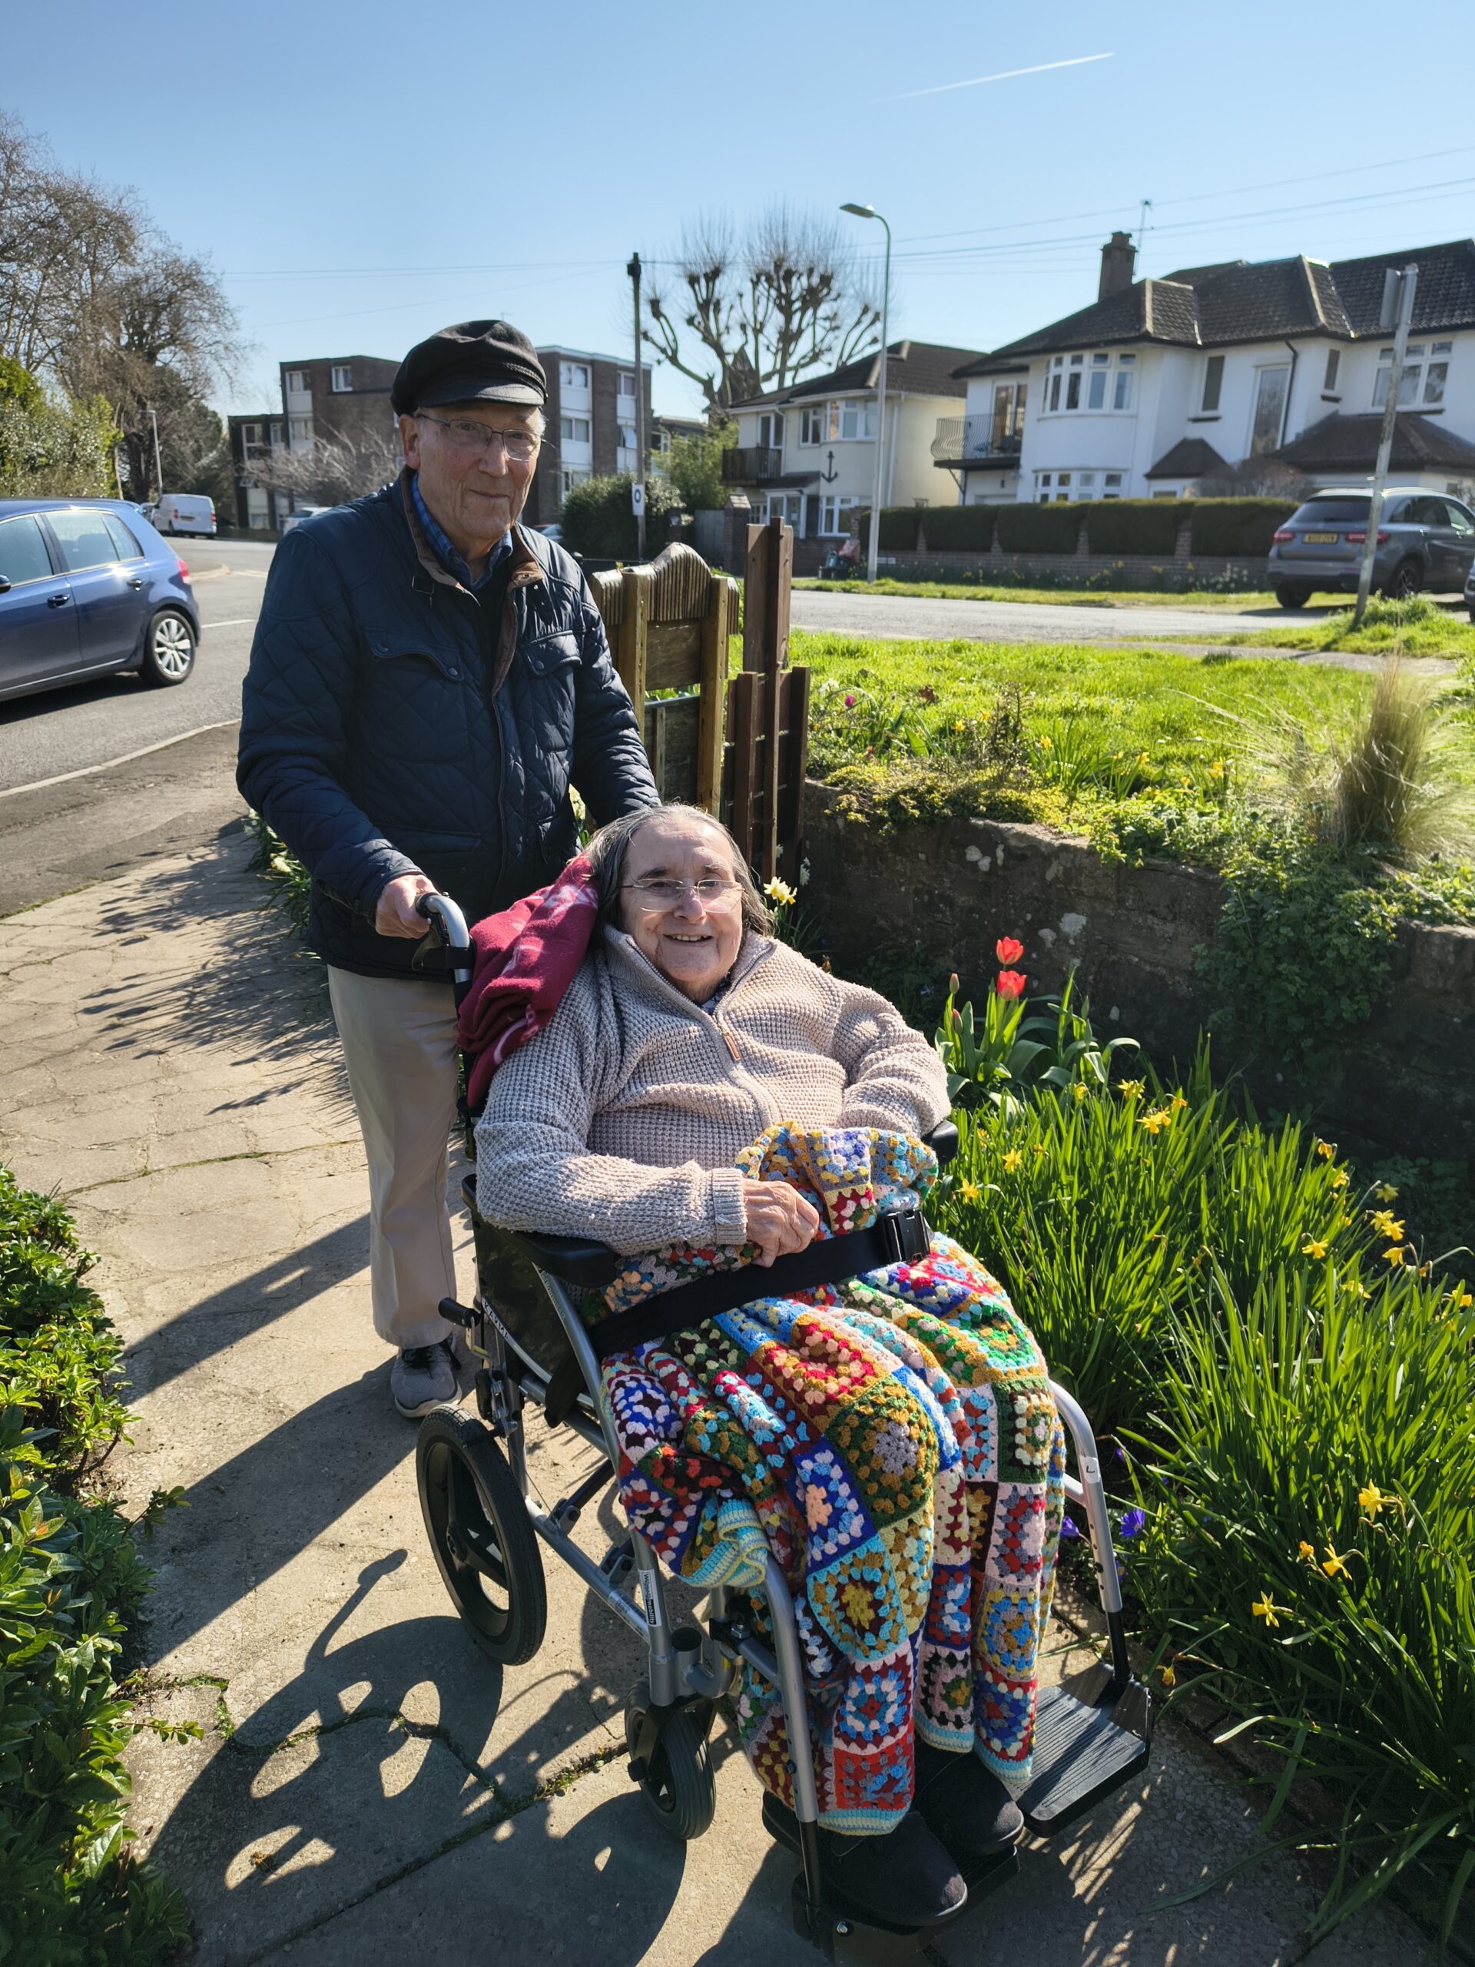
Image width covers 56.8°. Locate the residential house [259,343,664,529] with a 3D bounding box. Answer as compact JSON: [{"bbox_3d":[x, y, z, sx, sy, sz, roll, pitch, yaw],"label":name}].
[{"bbox_3d":[-15.478,-30.440,78.971,20.000,10.200,9.500,12,21,28],"label":"residential house"}]

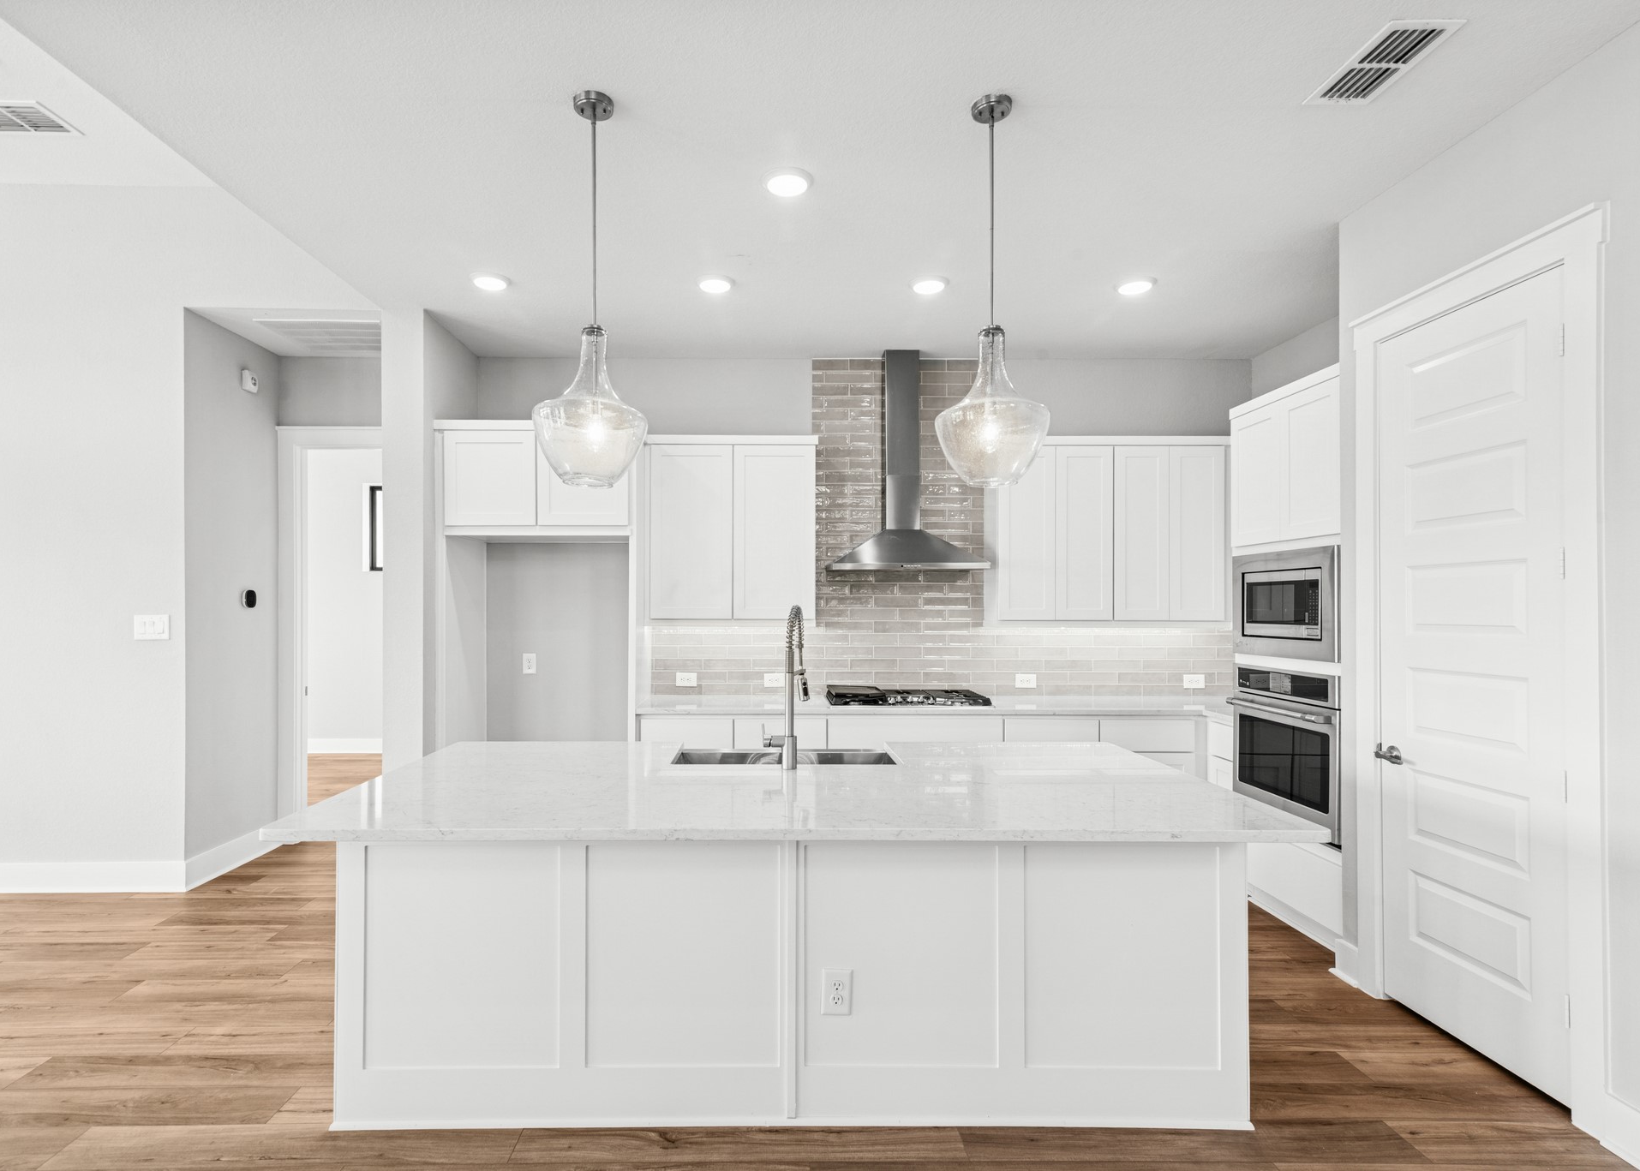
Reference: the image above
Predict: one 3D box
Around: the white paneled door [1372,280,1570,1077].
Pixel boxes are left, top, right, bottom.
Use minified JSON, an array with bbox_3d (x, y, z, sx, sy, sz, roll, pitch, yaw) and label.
[{"bbox_3d":[2.150,0.295,2.588,0.050,2.438,0.690,0,-1,-3],"label":"white paneled door"}]

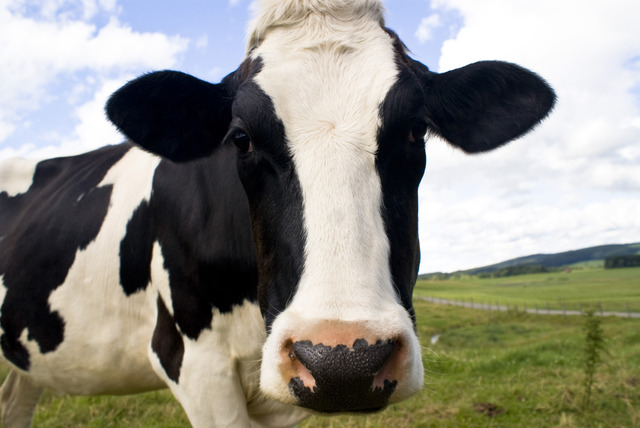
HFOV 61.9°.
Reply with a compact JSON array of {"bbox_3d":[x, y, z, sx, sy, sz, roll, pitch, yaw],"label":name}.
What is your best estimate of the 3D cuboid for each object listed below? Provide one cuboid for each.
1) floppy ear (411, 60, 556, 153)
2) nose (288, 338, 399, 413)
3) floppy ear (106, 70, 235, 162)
[{"bbox_3d":[0.236,-0.153,0.760,0.200,0.130,0.075,1,-6,-9],"label":"floppy ear"},{"bbox_3d":[0.025,0.168,0.560,0.112,0.080,0.050,0,-6,-3],"label":"nose"},{"bbox_3d":[-0.213,-0.139,0.760,0.187,0.130,0.075,-1,-6,9],"label":"floppy ear"}]

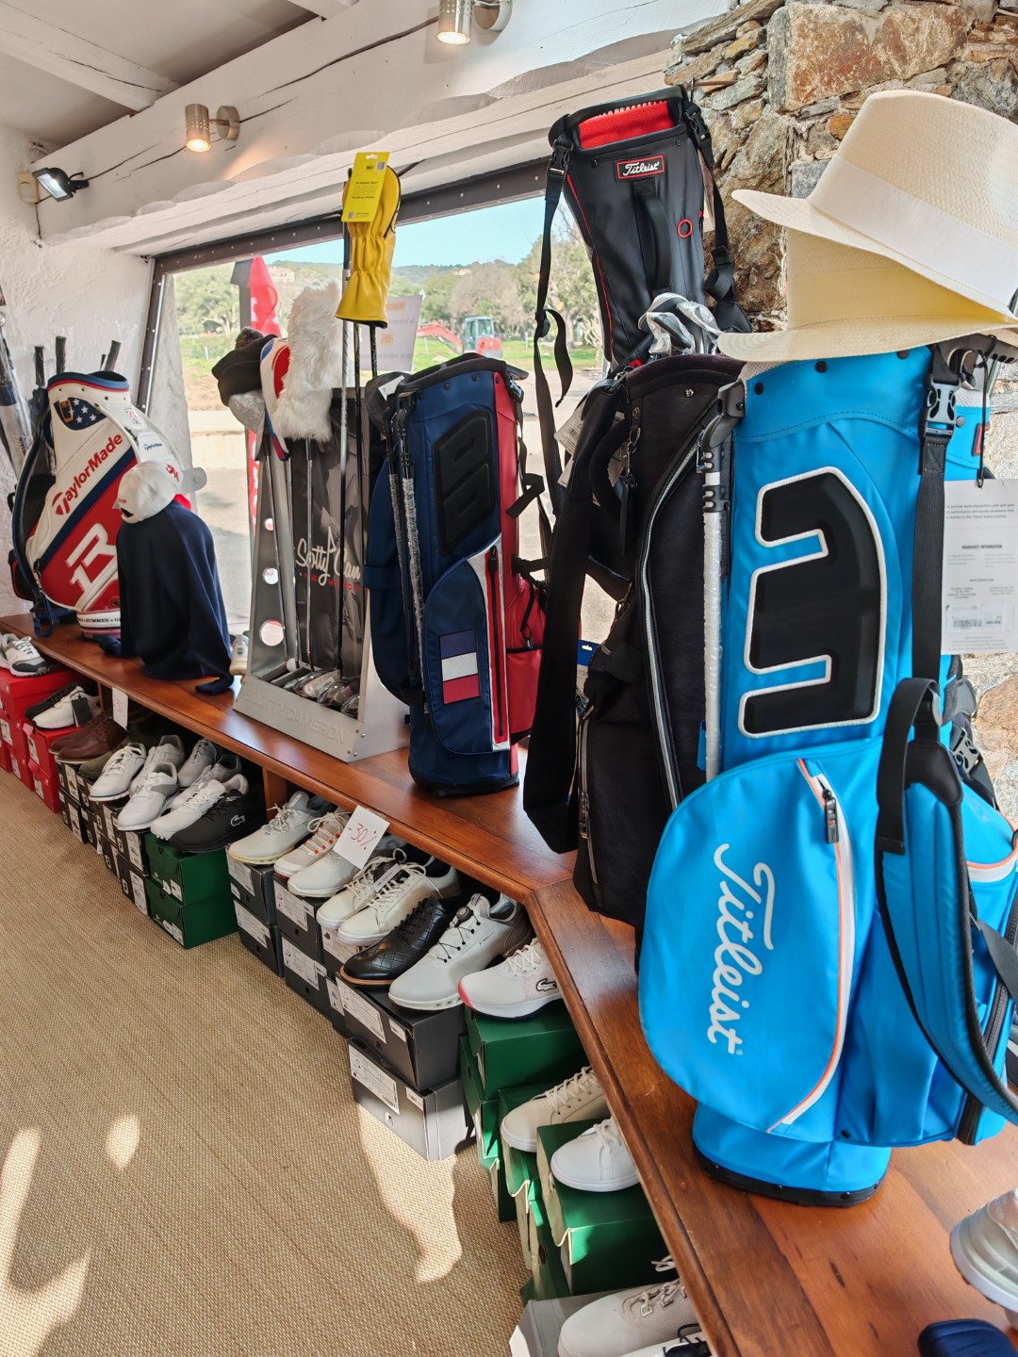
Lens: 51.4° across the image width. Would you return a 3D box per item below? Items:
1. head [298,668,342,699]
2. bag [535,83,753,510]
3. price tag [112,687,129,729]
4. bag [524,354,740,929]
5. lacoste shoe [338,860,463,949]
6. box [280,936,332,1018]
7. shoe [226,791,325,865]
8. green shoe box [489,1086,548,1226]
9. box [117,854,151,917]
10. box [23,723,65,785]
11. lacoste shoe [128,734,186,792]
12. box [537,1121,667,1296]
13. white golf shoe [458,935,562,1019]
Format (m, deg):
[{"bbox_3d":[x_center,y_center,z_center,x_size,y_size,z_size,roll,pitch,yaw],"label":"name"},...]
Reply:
[{"bbox_3d":[-0.486,0.015,2.719,0.110,0.045,0.055,-15,21,-38],"label":"head"},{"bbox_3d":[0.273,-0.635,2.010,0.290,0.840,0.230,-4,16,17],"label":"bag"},{"bbox_3d":[-1.196,0.092,3.259,0.004,0.106,0.122,-6,15,-41],"label":"price tag"},{"bbox_3d":[0.203,-0.050,1.623,0.310,0.860,0.280,3,17,15],"label":"bag"},{"bbox_3d":[-0.231,0.455,2.225,0.295,0.115,0.105,-13,20,-37],"label":"lacoste shoe"},{"bbox_3d":[-0.326,0.632,2.461,0.330,0.132,0.215,-14,19,-37],"label":"box"},{"bbox_3d":[-0.527,0.338,2.566,0.300,0.115,0.109,-16,21,-38],"label":"shoe"},{"bbox_3d":[0.159,0.713,1.617,0.310,0.106,0.199,-5,16,-11],"label":"green shoe box"},{"bbox_3d":[-0.884,0.527,2.950,0.330,0.118,0.192,-14,20,-38],"label":"box"},{"bbox_3d":[-1.458,0.205,3.659,0.330,0.134,0.225,-14,19,-38],"label":"box"},{"bbox_3d":[-1.046,0.235,3.120,0.105,0.115,0.290,1,16,8],"label":"lacoste shoe"},{"bbox_3d":[0.217,0.690,1.427,0.320,0.110,0.190,-5,17,-10],"label":"box"},{"bbox_3d":[0.060,0.502,1.869,0.285,0.130,0.110,-6,16,-14],"label":"white golf shoe"}]

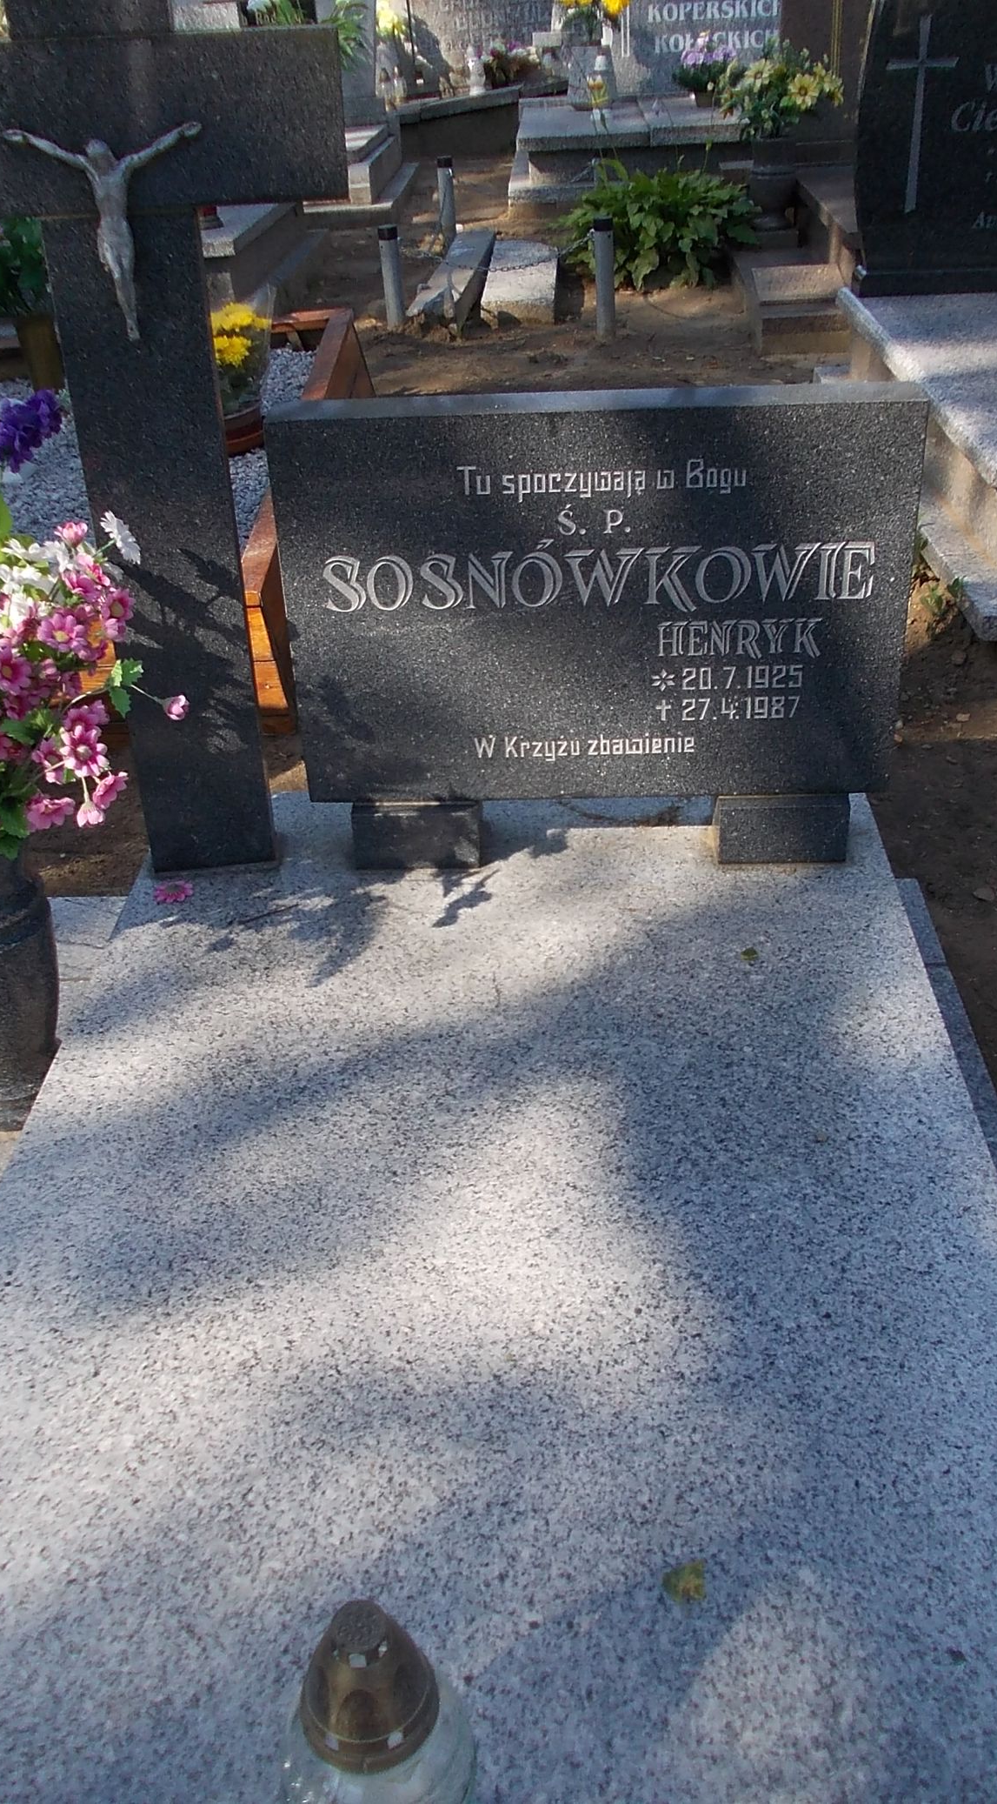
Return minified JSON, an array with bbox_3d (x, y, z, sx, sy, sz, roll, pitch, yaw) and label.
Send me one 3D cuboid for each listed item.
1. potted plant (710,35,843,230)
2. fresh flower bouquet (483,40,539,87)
[{"bbox_3d":[0.962,-2.659,5.050,0.451,0.572,0.406,-1,33,4],"label":"potted plant"},{"bbox_3d":[0.070,-4.654,8.100,0.305,0.211,0.260,-1,33,4],"label":"fresh flower bouquet"}]

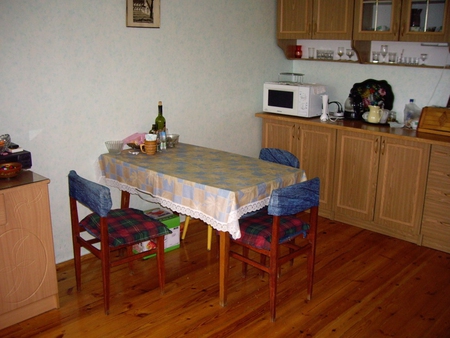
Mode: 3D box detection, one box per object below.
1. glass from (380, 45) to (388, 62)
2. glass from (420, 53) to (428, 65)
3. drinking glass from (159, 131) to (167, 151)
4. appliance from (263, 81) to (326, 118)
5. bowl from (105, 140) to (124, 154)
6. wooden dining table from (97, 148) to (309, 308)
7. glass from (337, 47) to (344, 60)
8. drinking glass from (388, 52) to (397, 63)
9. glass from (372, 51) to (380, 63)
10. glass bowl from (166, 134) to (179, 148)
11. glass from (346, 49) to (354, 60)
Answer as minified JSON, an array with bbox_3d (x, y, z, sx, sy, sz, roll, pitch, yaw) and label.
[{"bbox_3d":[1.386,-0.996,4.293,0.060,0.150,0.060,14,19,41],"label":"glass"},{"bbox_3d":[1.581,-0.866,3.920,0.051,0.082,0.051,1,15,0],"label":"glass"},{"bbox_3d":[-0.446,-0.205,3.540,0.058,0.136,0.058,1,15,0],"label":"drinking glass"},{"bbox_3d":[0.673,-0.668,4.754,0.495,0.280,0.330,12,18,37],"label":"appliance"},{"bbox_3d":[-0.780,-0.149,3.505,0.131,0.076,0.131,1,15,0],"label":"bowl"},{"bbox_3d":[-0.181,0.318,3.376,1.252,0.749,0.674,14,20,41],"label":"wooden dining table"},{"bbox_3d":[1.075,-1.060,4.575,0.060,0.120,0.060,14,19,41],"label":"glass"},{"bbox_3d":[1.440,-0.952,4.252,0.066,0.086,0.066,14,19,41],"label":"drinking glass"},{"bbox_3d":[1.288,-0.948,4.204,0.063,0.094,0.063,1,15,0],"label":"glass"},{"bbox_3d":[-0.405,-0.205,3.719,0.128,0.081,0.128,1,15,0],"label":"glass bowl"},{"bbox_3d":[1.110,-1.008,4.375,0.068,0.097,0.068,1,15,0],"label":"glass"}]

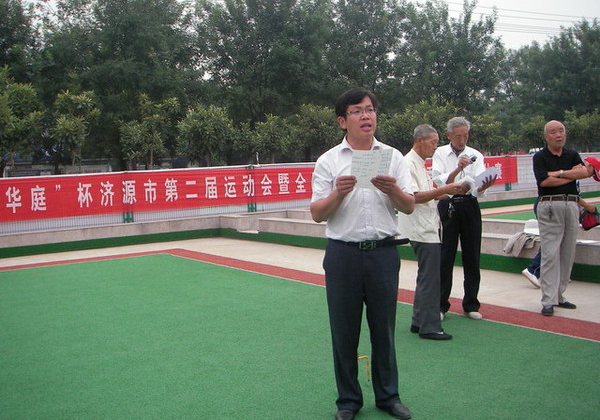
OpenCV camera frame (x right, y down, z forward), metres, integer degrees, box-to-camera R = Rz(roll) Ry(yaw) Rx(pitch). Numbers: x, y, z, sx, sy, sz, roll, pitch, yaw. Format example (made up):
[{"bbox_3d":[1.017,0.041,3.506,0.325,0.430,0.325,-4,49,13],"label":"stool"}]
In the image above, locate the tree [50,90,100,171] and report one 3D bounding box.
[{"bbox_3d":[-5.032,-1.065,15.106,1.150,3.368,1.150,-5,4,-31],"label":"tree"}]

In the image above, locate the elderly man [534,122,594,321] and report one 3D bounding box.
[{"bbox_3d":[2.218,0.065,5.577,0.520,1.626,0.400,-3,4,3],"label":"elderly man"}]

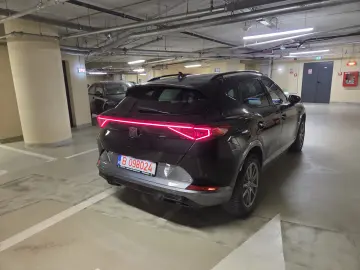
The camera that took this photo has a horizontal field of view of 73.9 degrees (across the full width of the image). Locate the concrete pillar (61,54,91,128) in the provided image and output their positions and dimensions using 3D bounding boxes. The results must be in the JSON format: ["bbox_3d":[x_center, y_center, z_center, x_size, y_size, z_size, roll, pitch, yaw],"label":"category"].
[{"bbox_3d":[-3.526,-1.646,8.099,0.500,2.750,0.620,7,15,35],"label":"concrete pillar"}]

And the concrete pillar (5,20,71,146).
[{"bbox_3d":[-3.366,-1.256,5.775,1.060,2.950,1.060,7,15,35],"label":"concrete pillar"}]

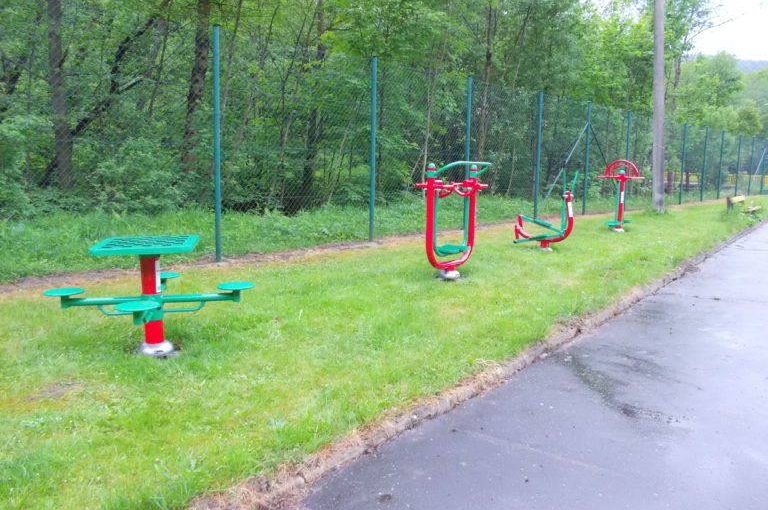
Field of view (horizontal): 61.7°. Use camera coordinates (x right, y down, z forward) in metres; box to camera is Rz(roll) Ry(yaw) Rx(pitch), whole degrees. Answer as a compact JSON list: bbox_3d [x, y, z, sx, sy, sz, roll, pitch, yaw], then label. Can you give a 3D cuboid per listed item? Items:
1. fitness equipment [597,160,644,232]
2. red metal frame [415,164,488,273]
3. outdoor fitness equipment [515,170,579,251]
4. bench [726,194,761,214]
[{"bbox_3d":[5.305,-1.331,14.491,1.080,1.581,0.850,8,10,40],"label":"fitness equipment"},{"bbox_3d":[0.890,-0.441,8.117,0.560,1.450,1.020,8,10,40],"label":"red metal frame"},{"bbox_3d":[2.733,-0.835,10.880,0.960,1.213,0.450,8,10,40],"label":"outdoor fitness equipment"},{"bbox_3d":[12.115,-1.699,21.638,0.780,0.540,1.700,7,10,35],"label":"bench"}]

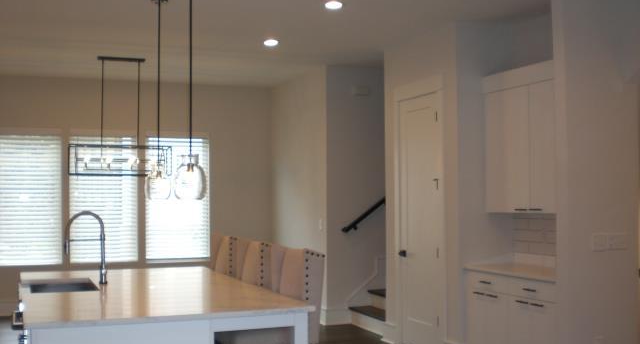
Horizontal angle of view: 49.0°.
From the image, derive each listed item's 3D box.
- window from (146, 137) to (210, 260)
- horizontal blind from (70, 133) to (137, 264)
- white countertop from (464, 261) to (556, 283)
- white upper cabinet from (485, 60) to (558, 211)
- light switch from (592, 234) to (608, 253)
[{"bbox_3d":[-1.914,0.370,9.498,0.867,1.640,0.100,1,-2,-24],"label":"window"},{"bbox_3d":[-2.798,0.367,9.108,0.855,1.623,0.070,1,-2,-24],"label":"horizontal blind"},{"bbox_3d":[1.795,0.842,5.809,0.595,0.034,1.219,1,-2,-24],"label":"white countertop"},{"bbox_3d":[1.903,-0.271,5.902,0.335,1.234,1.219,1,-2,-24],"label":"white upper cabinet"},{"bbox_3d":[2.084,0.524,5.223,0.152,0.130,0.012,0,-2,-24],"label":"light switch"}]

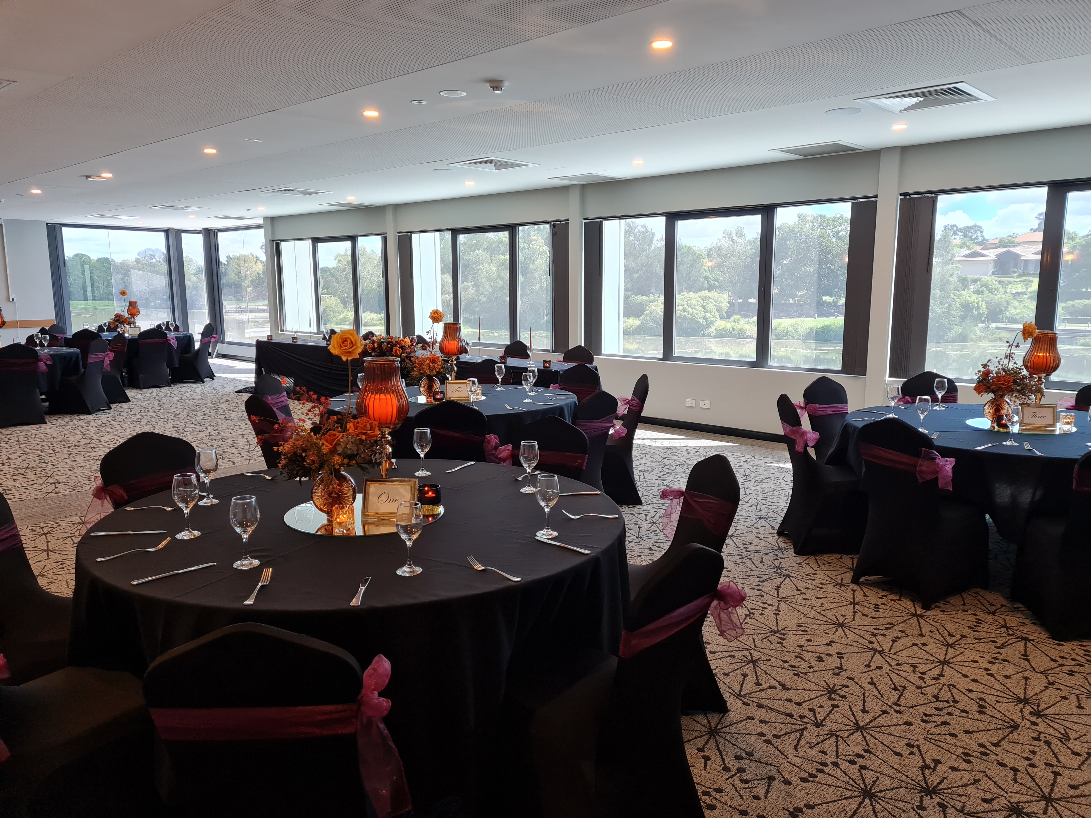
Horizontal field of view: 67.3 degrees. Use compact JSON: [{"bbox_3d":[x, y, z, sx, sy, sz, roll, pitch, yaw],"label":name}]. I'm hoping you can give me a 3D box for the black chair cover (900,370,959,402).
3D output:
[{"bbox_3d":[2.821,0.221,5.895,0.450,0.920,0.570,1,9,6],"label":"black chair cover"}]

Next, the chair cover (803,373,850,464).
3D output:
[{"bbox_3d":[2.111,0.252,5.648,0.450,0.915,0.560,-6,10,-32],"label":"chair cover"}]

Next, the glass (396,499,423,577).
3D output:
[{"bbox_3d":[-0.392,0.371,2.343,0.080,0.200,0.080,-2,9,-10],"label":"glass"}]

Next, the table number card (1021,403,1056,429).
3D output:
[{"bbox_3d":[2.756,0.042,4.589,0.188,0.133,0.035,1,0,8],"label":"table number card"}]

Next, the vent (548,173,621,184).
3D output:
[{"bbox_3d":[0.448,-2.479,8.829,0.600,0.040,0.600,8,12,42],"label":"vent"}]

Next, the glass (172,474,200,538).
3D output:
[{"bbox_3d":[-1.168,0.316,2.665,0.080,0.198,0.080,8,12,43],"label":"glass"}]

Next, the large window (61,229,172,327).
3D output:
[{"bbox_3d":[-8.419,-2.386,16.214,0.120,2.300,2.000,8,12,43],"label":"large window"}]

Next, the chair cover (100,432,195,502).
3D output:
[{"bbox_3d":[-1.557,0.572,3.572,0.580,0.910,0.450,5,10,32],"label":"chair cover"}]

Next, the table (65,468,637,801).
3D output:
[{"bbox_3d":[-0.634,0.662,3.021,1.920,0.580,1.920,-2,9,-12],"label":"table"}]

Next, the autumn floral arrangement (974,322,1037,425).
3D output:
[{"bbox_3d":[2.637,-0.200,4.709,0.340,0.590,0.290,5,10,29],"label":"autumn floral arrangement"}]

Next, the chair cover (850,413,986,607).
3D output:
[{"bbox_3d":[1.982,0.477,4.261,0.570,0.920,0.450,-6,10,-32],"label":"chair cover"}]

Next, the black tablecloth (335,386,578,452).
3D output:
[{"bbox_3d":[-0.705,0.204,6.016,1.900,0.580,1.900,-1,9,-7],"label":"black tablecloth"}]

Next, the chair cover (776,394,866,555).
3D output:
[{"bbox_3d":[1.757,0.372,4.946,0.570,0.920,0.450,0,9,3],"label":"chair cover"}]

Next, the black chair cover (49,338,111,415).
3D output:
[{"bbox_3d":[-5.872,-0.420,10.283,0.570,0.920,0.450,0,9,4],"label":"black chair cover"}]

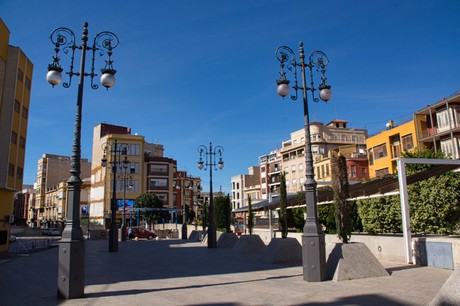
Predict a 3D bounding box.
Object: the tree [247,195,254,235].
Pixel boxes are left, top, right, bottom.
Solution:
[{"bbox_3d":[1.246,3.754,20.966,0.440,2.430,0.440,-1,-11,0],"label":"tree"}]

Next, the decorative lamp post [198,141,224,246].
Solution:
[{"bbox_3d":[-1.332,2.928,25.089,1.930,7.570,0.680,2,-12,-14],"label":"decorative lamp post"}]

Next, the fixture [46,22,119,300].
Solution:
[{"bbox_3d":[-4.171,-0.168,9.464,1.930,7.570,0.680,2,-12,-14],"label":"fixture"}]

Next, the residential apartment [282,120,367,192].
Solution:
[{"bbox_3d":[21.402,4.894,79.331,12.460,22.600,14.000,3,-12,-22],"label":"residential apartment"}]

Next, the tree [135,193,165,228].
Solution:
[{"bbox_3d":[-10.877,8.160,46.866,4.200,5.430,4.200,1,-12,-13],"label":"tree"}]

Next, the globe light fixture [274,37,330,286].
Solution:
[{"bbox_3d":[2.434,-0.004,10.794,1.875,7.568,0.636,1,-12,-13],"label":"globe light fixture"}]

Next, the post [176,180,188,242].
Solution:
[{"bbox_3d":[-5.246,6.081,40.053,1.930,7.500,0.680,2,-12,-14],"label":"post"}]

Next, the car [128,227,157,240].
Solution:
[{"bbox_3d":[-10.003,9.046,38.831,3.800,1.500,1.700,1,-12,-12],"label":"car"}]

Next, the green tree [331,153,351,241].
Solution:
[{"bbox_3d":[3.637,1.477,11.193,0.516,2.855,0.516,1,-12,-13],"label":"green tree"}]

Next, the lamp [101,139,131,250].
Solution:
[{"bbox_3d":[-7.842,2.794,23.426,1.875,7.568,0.636,1,-12,-13],"label":"lamp"}]

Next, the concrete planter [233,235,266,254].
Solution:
[{"bbox_3d":[1.204,5.301,20.158,1.789,0.912,1.806,1,-12,-13],"label":"concrete planter"}]

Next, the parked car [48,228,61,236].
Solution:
[{"bbox_3d":[-32.279,14.551,63.565,1.770,1.440,4.200,7,-14,-36],"label":"parked car"}]

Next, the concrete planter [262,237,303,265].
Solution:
[{"bbox_3d":[2.460,4.314,15.402,1.789,0.912,1.806,1,-12,-13],"label":"concrete planter"}]

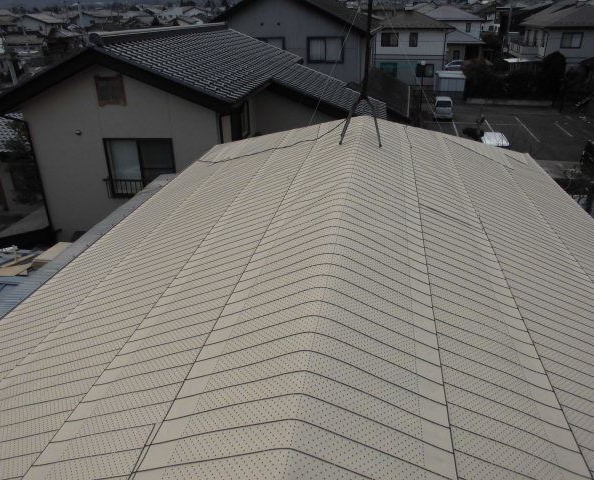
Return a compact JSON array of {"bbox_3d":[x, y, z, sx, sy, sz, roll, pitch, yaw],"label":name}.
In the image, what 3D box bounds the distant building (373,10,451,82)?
[{"bbox_3d":[12.096,-20.450,51.816,8.350,7.650,6.800,4,26,9],"label":"distant building"}]

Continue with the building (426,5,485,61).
[{"bbox_3d":[22.688,-30.640,72.223,9.400,8.000,10.200,4,26,9],"label":"building"}]

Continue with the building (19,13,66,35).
[{"bbox_3d":[-59.956,-49.149,113.516,8.500,7.600,6.600,4,26,9],"label":"building"}]

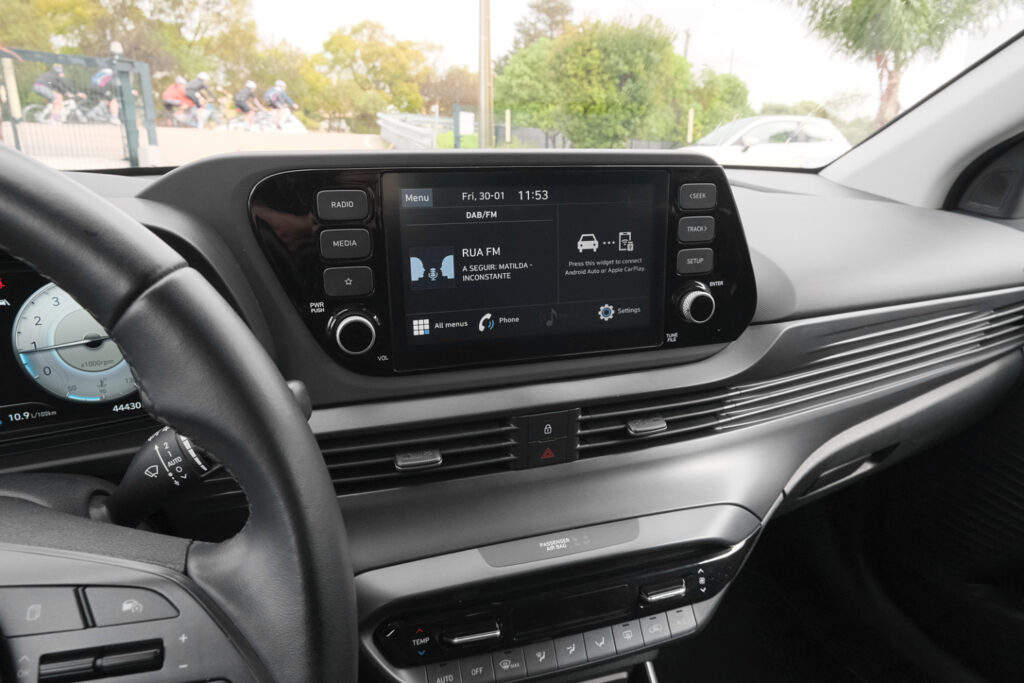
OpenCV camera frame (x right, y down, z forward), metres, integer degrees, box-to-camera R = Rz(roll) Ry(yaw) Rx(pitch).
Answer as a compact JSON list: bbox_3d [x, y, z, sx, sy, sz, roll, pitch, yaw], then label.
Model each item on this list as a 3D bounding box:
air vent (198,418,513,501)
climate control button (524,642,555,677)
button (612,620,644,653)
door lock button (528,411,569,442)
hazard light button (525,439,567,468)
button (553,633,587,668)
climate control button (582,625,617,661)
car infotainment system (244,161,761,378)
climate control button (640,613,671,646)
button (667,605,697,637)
[{"bbox_3d":[-0.098,0.075,0.439,0.204,0.043,0.035,-5,12,-18],"label":"air vent"},{"bbox_3d":[0.018,0.214,0.444,0.021,0.018,0.010,-5,-14,-18],"label":"climate control button"},{"bbox_3d":[0.081,0.209,0.464,0.021,0.018,0.010,-5,-14,-18],"label":"button"},{"bbox_3d":[0.024,0.058,0.462,0.029,0.021,0.012,-5,12,-18],"label":"door lock button"},{"bbox_3d":[0.024,0.077,0.466,0.029,0.019,0.012,-5,12,-18],"label":"hazard light button"},{"bbox_3d":[0.039,0.212,0.450,0.021,0.018,0.010,-5,-14,-18],"label":"button"},{"bbox_3d":[0.060,0.211,0.457,0.021,0.018,0.010,-5,-14,-18],"label":"climate control button"},{"bbox_3d":[0.013,-0.055,0.459,0.359,0.140,0.060,-5,15,-18],"label":"car infotainment system"},{"bbox_3d":[0.102,0.206,0.470,0.021,0.018,0.010,-5,-14,-18],"label":"climate control button"},{"bbox_3d":[0.122,0.203,0.477,0.021,0.017,0.010,-5,-14,-18],"label":"button"}]

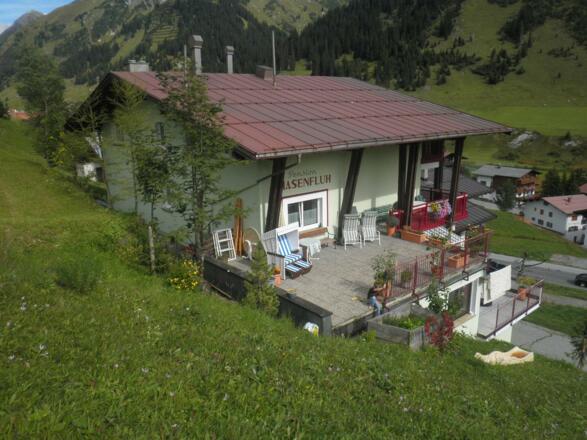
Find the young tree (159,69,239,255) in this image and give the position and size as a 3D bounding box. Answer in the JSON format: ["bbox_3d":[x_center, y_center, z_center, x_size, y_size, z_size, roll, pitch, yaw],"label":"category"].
[{"bbox_3d":[-3.243,-1.997,15.046,2.450,6.300,2.450,-12,17,-37],"label":"young tree"}]

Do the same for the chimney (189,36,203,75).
[{"bbox_3d":[-5.075,-8.596,22.896,0.520,2.000,0.520,-12,17,-37],"label":"chimney"}]

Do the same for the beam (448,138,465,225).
[{"bbox_3d":[7.003,-1.620,19.093,0.340,3.810,0.240,-12,22,-36],"label":"beam"}]

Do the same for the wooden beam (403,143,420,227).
[{"bbox_3d":[4.748,-1.246,17.651,0.240,3.589,0.240,-13,21,-37],"label":"wooden beam"}]

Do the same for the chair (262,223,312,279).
[{"bbox_3d":[-0.119,0.941,13.886,1.100,1.500,1.160,10,18,41],"label":"chair"}]

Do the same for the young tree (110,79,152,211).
[{"bbox_3d":[-7.479,-3.372,20.224,1.750,5.800,1.750,-12,17,-37],"label":"young tree"}]

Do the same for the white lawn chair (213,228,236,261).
[{"bbox_3d":[-2.320,0.853,15.077,0.620,1.020,0.500,-12,17,-36],"label":"white lawn chair"}]

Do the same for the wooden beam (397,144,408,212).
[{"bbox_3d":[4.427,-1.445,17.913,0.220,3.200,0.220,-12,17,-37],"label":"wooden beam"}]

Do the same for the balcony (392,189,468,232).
[{"bbox_3d":[5.732,-0.356,19.299,5.000,1.170,1.000,-12,17,-36],"label":"balcony"}]

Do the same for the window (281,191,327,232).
[{"bbox_3d":[0.442,-0.177,15.521,2.000,1.460,0.160,-12,17,-36],"label":"window"}]

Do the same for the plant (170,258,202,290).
[{"bbox_3d":[-3.363,1.681,13.600,0.820,0.850,0.800,-12,17,-36],"label":"plant"}]

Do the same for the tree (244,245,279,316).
[{"bbox_3d":[-0.811,1.533,11.167,0.850,1.950,0.850,-2,13,1],"label":"tree"}]

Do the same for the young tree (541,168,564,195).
[{"bbox_3d":[76.089,-10.175,130.000,4.900,9.600,4.900,-12,17,-36],"label":"young tree"}]

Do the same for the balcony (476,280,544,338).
[{"bbox_3d":[7.438,3.153,16.429,3.929,1.212,1.746,-12,17,-37],"label":"balcony"}]

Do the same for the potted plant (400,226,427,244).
[{"bbox_3d":[4.650,0.554,17.022,0.450,0.400,1.100,-7,14,-19],"label":"potted plant"}]

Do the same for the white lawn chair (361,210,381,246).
[{"bbox_3d":[2.853,0.310,16.350,0.620,1.120,0.720,-3,13,-3],"label":"white lawn chair"}]

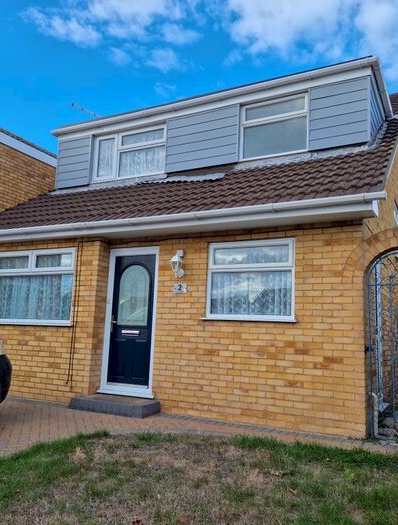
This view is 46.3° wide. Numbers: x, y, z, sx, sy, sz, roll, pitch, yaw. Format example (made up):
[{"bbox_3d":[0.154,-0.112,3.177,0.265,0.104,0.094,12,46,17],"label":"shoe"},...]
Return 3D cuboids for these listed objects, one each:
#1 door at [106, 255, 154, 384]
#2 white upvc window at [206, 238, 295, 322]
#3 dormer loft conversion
[{"bbox_3d":[-0.952,0.821,6.623,0.727,1.869,0.070,-3,-10,28],"label":"door"},{"bbox_3d":[0.629,0.228,5.820,1.212,1.013,0.120,-3,-10,28],"label":"white upvc window"},{"bbox_3d":[0.195,-2.126,9.269,6.586,1.345,2.082,-3,-10,28],"label":"dormer loft conversion"}]

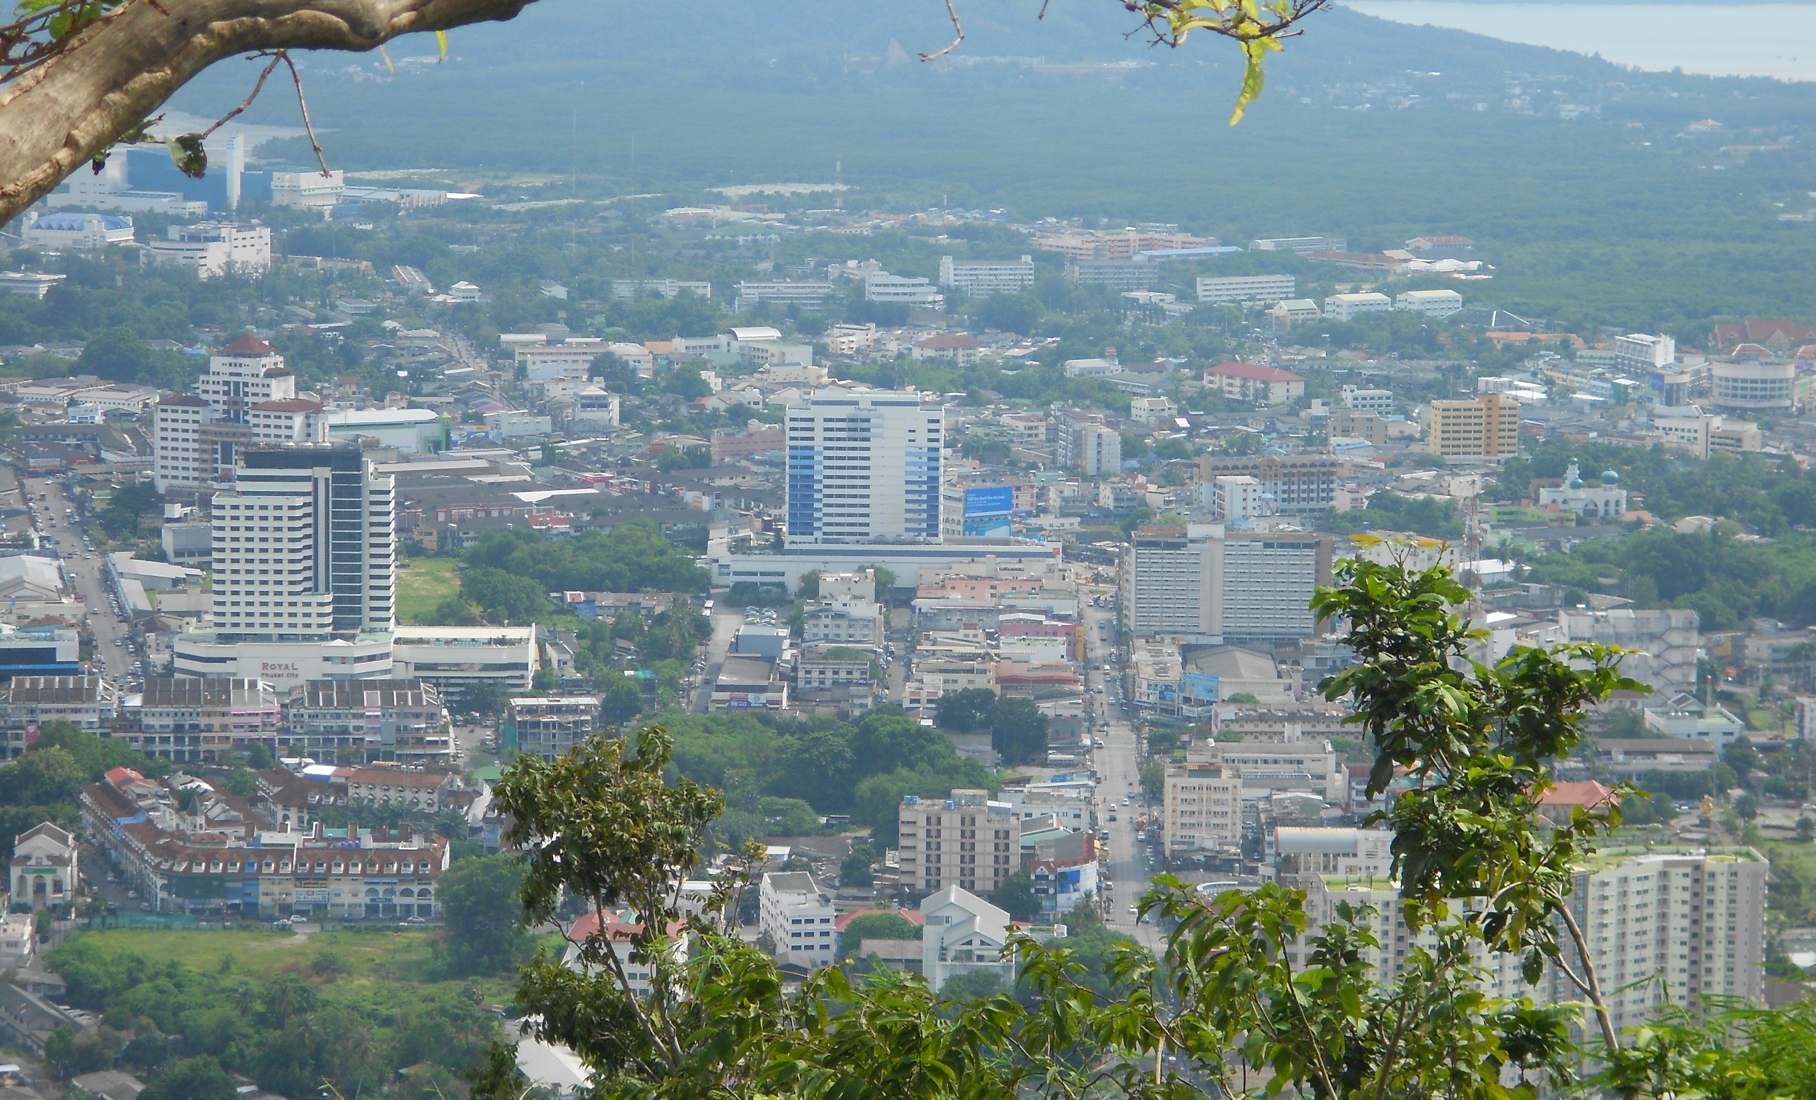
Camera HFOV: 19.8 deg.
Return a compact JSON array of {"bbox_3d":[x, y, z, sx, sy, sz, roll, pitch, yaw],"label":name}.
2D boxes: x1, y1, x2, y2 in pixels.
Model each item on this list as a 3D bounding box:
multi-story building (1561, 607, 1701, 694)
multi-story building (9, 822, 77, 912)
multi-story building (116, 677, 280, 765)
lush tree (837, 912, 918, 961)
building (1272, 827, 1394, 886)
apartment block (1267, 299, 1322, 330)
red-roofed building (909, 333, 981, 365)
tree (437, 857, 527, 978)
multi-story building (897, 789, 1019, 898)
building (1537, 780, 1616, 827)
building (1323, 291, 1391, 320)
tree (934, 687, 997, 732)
[{"bbox_3d":[212.500,31.350,1528.860,38.500,26.000,18.000,1,7,1],"label":"multi-story building"},{"bbox_3d":[-202.750,74.050,1216.000,14.400,16.500,21.000,0,7,-7],"label":"multi-story building"},{"bbox_3d":[-193.080,46.870,1417.190,44.000,20.000,16.000,0,7,-2],"label":"multi-story building"},{"bbox_3d":[-6.430,86.420,1158.560,15.800,10.600,14.000,1,7,0],"label":"lush tree"},{"bbox_3d":[102.960,74.150,1249.890,30.000,14.500,16.000,1,7,6],"label":"building"},{"bbox_3d":[212.460,-128.170,2835.490,21.000,16.000,13.500,-4,9,-33],"label":"apartment block"},{"bbox_3d":[18.570,-99.650,2616.220,34.000,13.500,16.000,0,7,-8],"label":"red-roofed building"},{"bbox_3d":[-94.030,80.680,1147.170,19.500,23.000,18.500,1,7,0],"label":"tree"},{"bbox_3d":[12.700,69.780,1238.470,28.300,23.800,13.000,1,7,4],"label":"multi-story building"},{"bbox_3d":[172.530,65.180,1344.540,21.000,10.000,15.000,1,7,4],"label":"building"},{"bbox_3d":[253.740,-136.400,2931.630,33.500,15.500,18.000,-5,9,-37],"label":"building"},{"bbox_3d":[16.120,45.120,1462.490,17.000,11.000,16.000,1,7,0],"label":"tree"}]

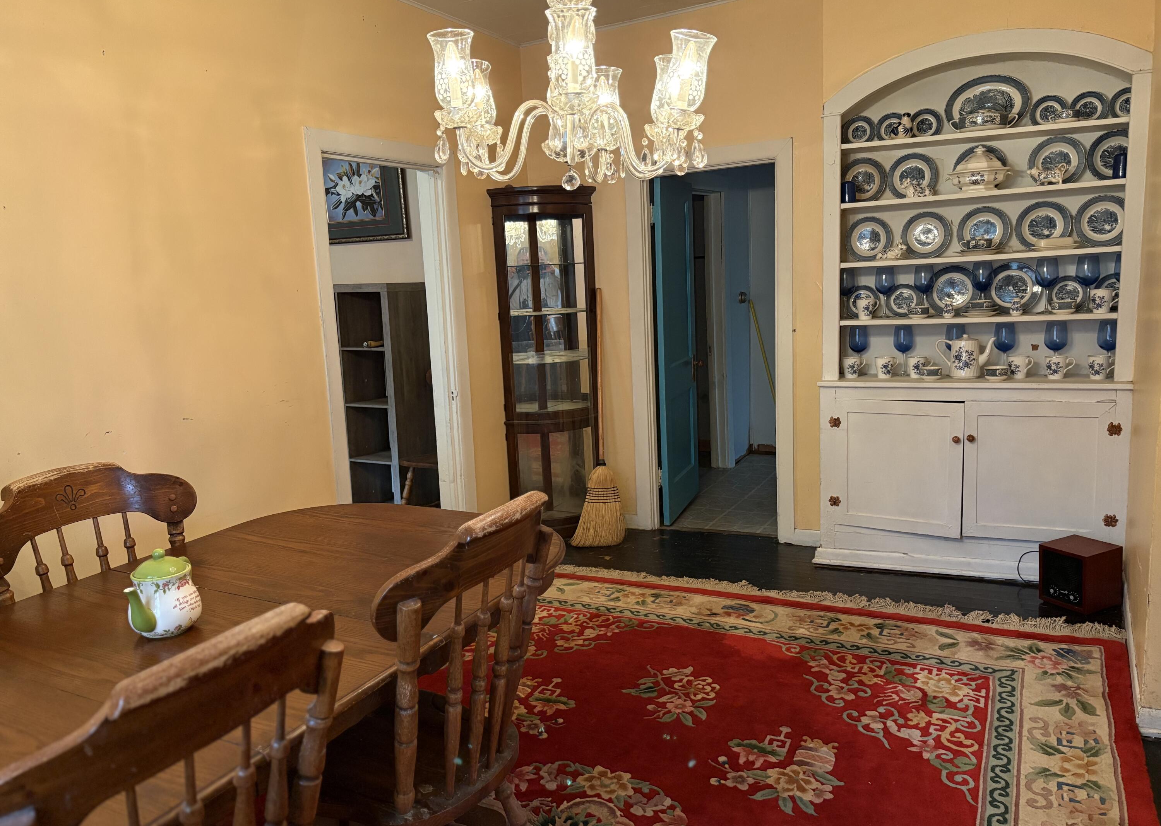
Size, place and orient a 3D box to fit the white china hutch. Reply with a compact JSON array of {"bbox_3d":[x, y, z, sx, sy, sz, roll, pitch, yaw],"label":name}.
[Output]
[{"bbox_3d":[1.802,-0.433,4.069,1.344,2.417,0.330,2,9,29],"label":"white china hutch"}]

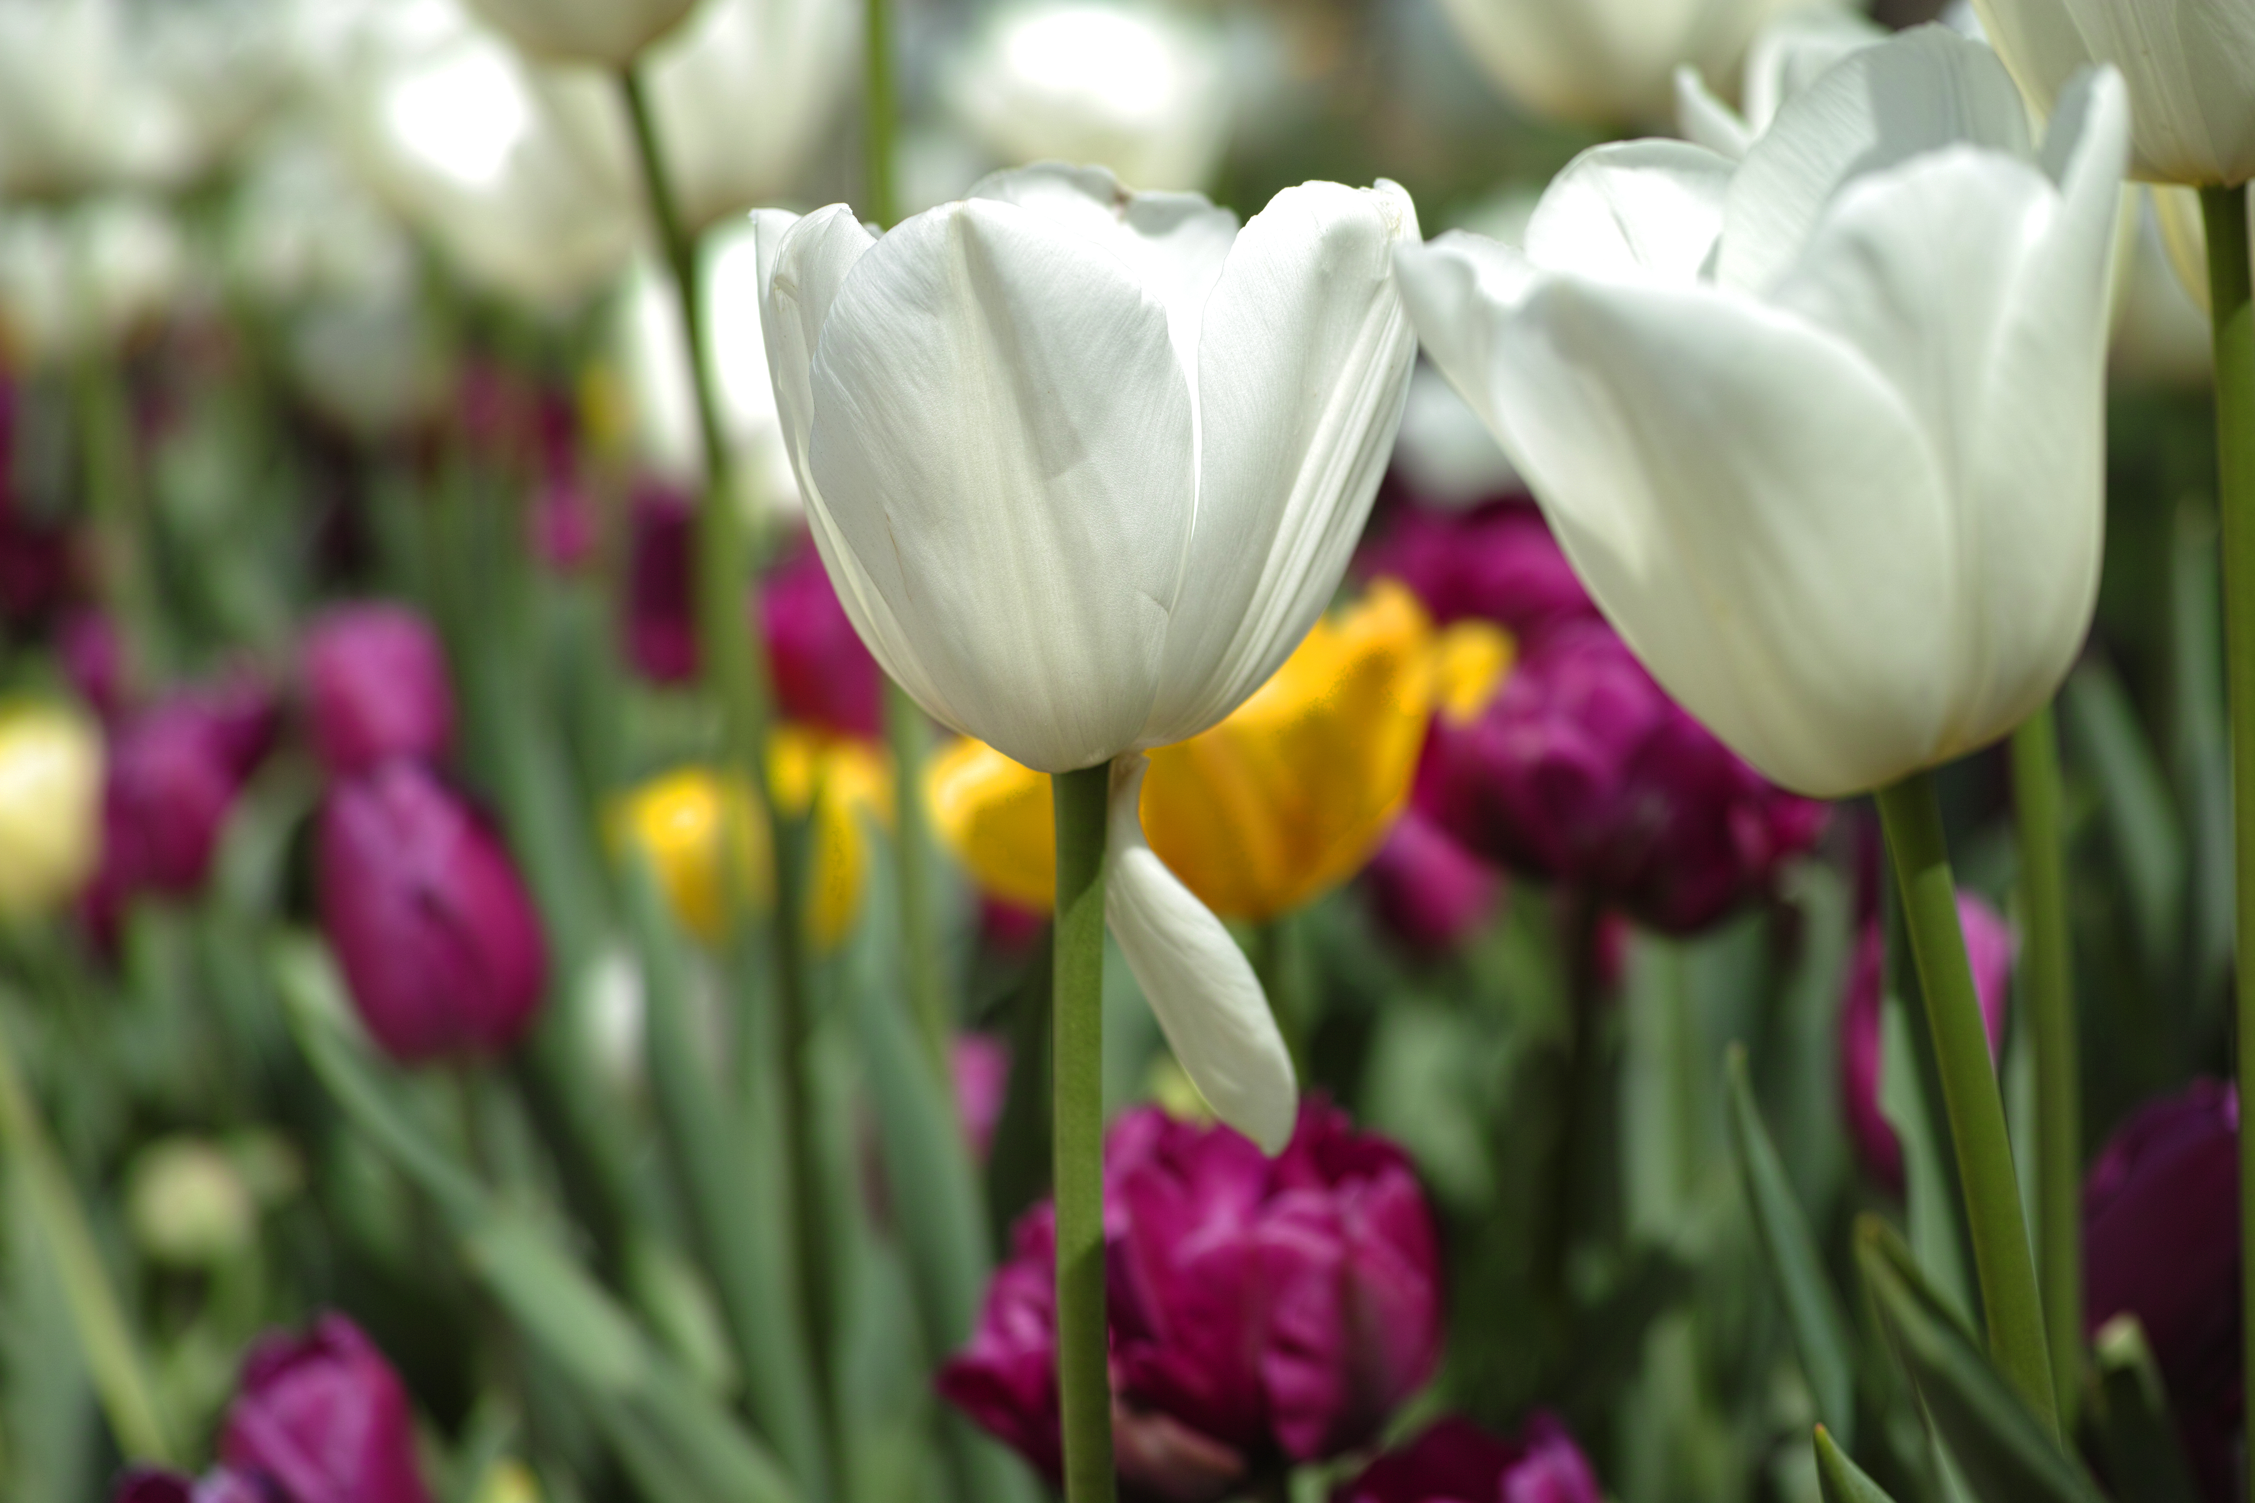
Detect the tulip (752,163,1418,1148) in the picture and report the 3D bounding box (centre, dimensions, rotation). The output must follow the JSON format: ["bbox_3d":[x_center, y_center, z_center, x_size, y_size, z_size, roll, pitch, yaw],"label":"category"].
[{"bbox_3d":[-0.005,-0.012,0.570,0.081,0.118,0.076,0,9,0],"label":"tulip"}]

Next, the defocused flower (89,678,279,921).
[{"bbox_3d":[-0.265,0.013,1.320,0.053,0.065,0.053,0,9,0],"label":"defocused flower"}]

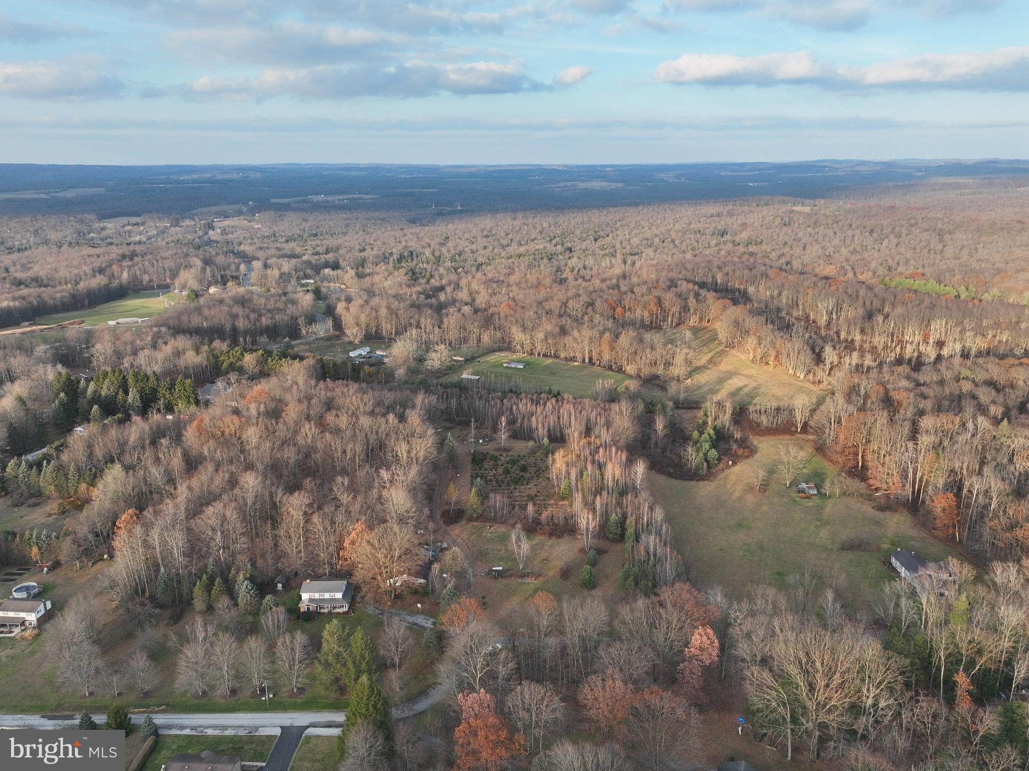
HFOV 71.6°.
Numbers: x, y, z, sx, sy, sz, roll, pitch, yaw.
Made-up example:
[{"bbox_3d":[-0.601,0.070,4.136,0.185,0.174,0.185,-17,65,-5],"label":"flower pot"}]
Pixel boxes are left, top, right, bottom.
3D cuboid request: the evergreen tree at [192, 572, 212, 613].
[{"bbox_3d":[-88.560,58.710,202.180,5.470,12.360,5.470,0,18,0],"label":"evergreen tree"}]

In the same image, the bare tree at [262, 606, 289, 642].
[{"bbox_3d":[-63.180,63.290,188.350,7.220,11.950,7.220,0,18,0],"label":"bare tree"}]

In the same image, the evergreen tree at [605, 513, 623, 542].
[{"bbox_3d":[35.220,49.670,252.490,6.260,10.480,6.260,0,17,0],"label":"evergreen tree"}]

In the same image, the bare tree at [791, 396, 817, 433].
[{"bbox_3d":[135.230,13.380,332.690,12.000,17.900,11.640,0,17,0],"label":"bare tree"}]

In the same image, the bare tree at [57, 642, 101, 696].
[{"bbox_3d":[-102.420,67.020,167.750,10.210,13.950,9.910,0,17,0],"label":"bare tree"}]

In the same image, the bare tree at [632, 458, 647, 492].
[{"bbox_3d":[50.780,36.390,289.300,6.520,13.860,6.520,0,17,0],"label":"bare tree"}]

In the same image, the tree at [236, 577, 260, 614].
[{"bbox_3d":[-75.340,59.320,201.580,6.820,11.550,6.820,0,18,0],"label":"tree"}]

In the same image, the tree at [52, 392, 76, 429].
[{"bbox_3d":[-216.880,11.470,343.170,11.030,17.620,11.030,0,18,0],"label":"tree"}]

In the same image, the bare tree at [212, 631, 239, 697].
[{"bbox_3d":[-67.700,65.550,167.010,6.590,17.200,6.390,0,17,0],"label":"bare tree"}]

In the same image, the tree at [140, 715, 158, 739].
[{"bbox_3d":[-82.590,76.550,160.960,3.990,5.800,3.990,0,17,0],"label":"tree"}]

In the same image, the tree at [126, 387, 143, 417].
[{"bbox_3d":[-188.170,8.310,353.210,8.360,15.330,8.110,0,17,0],"label":"tree"}]

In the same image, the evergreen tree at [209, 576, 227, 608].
[{"bbox_3d":[-83.900,58.470,202.200,5.240,9.710,5.090,0,17,0],"label":"evergreen tree"}]

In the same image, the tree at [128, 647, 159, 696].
[{"bbox_3d":[-90.770,69.740,173.460,7.430,13.350,7.430,0,17,0],"label":"tree"}]

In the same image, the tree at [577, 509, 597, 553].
[{"bbox_3d":[23.340,46.980,229.980,6.480,15.060,6.290,0,17,0],"label":"tree"}]

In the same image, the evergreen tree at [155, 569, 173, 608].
[{"bbox_3d":[-99.050,57.480,201.490,4.540,12.010,4.410,0,17,0],"label":"evergreen tree"}]

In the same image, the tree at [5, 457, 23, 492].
[{"bbox_3d":[-193.470,34.370,275.640,6.840,14.580,6.840,0,18,0],"label":"tree"}]

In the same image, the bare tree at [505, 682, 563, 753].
[{"bbox_3d":[4.620,72.490,155.670,12.460,18.710,12.460,0,17,0],"label":"bare tree"}]

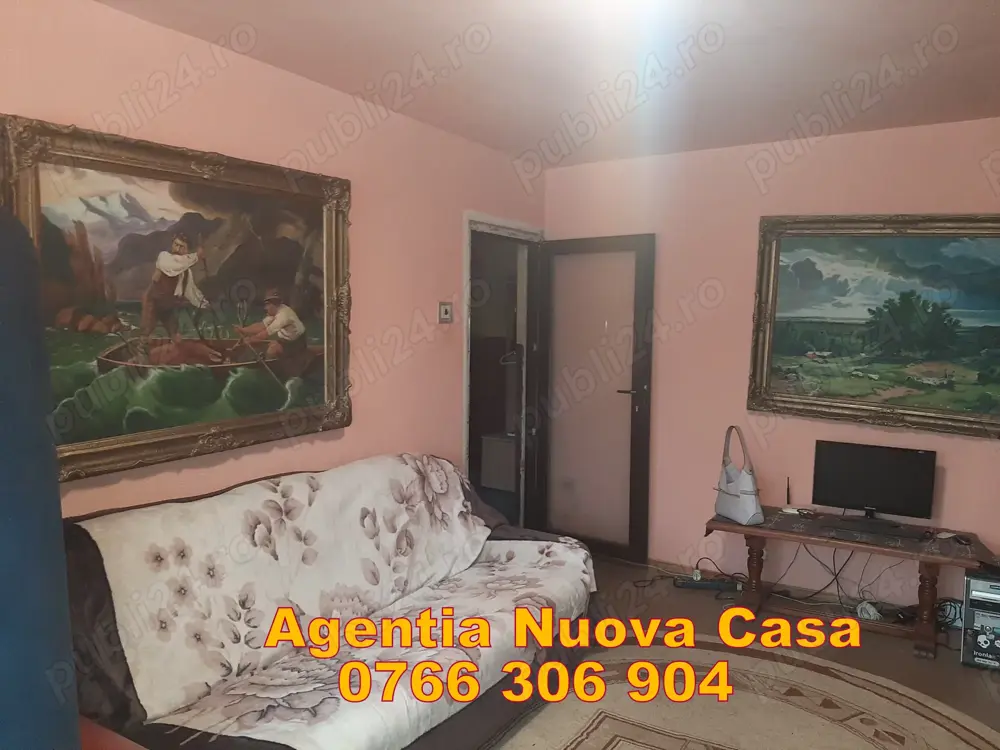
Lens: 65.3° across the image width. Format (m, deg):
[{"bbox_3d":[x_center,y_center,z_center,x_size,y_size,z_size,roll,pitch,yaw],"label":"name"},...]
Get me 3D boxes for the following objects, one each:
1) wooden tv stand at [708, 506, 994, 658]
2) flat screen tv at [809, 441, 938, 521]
[{"bbox_3d":[1.729,1.027,3.953,1.220,0.500,0.585,3,4,32],"label":"wooden tv stand"},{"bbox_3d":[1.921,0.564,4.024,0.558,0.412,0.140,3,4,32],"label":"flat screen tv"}]

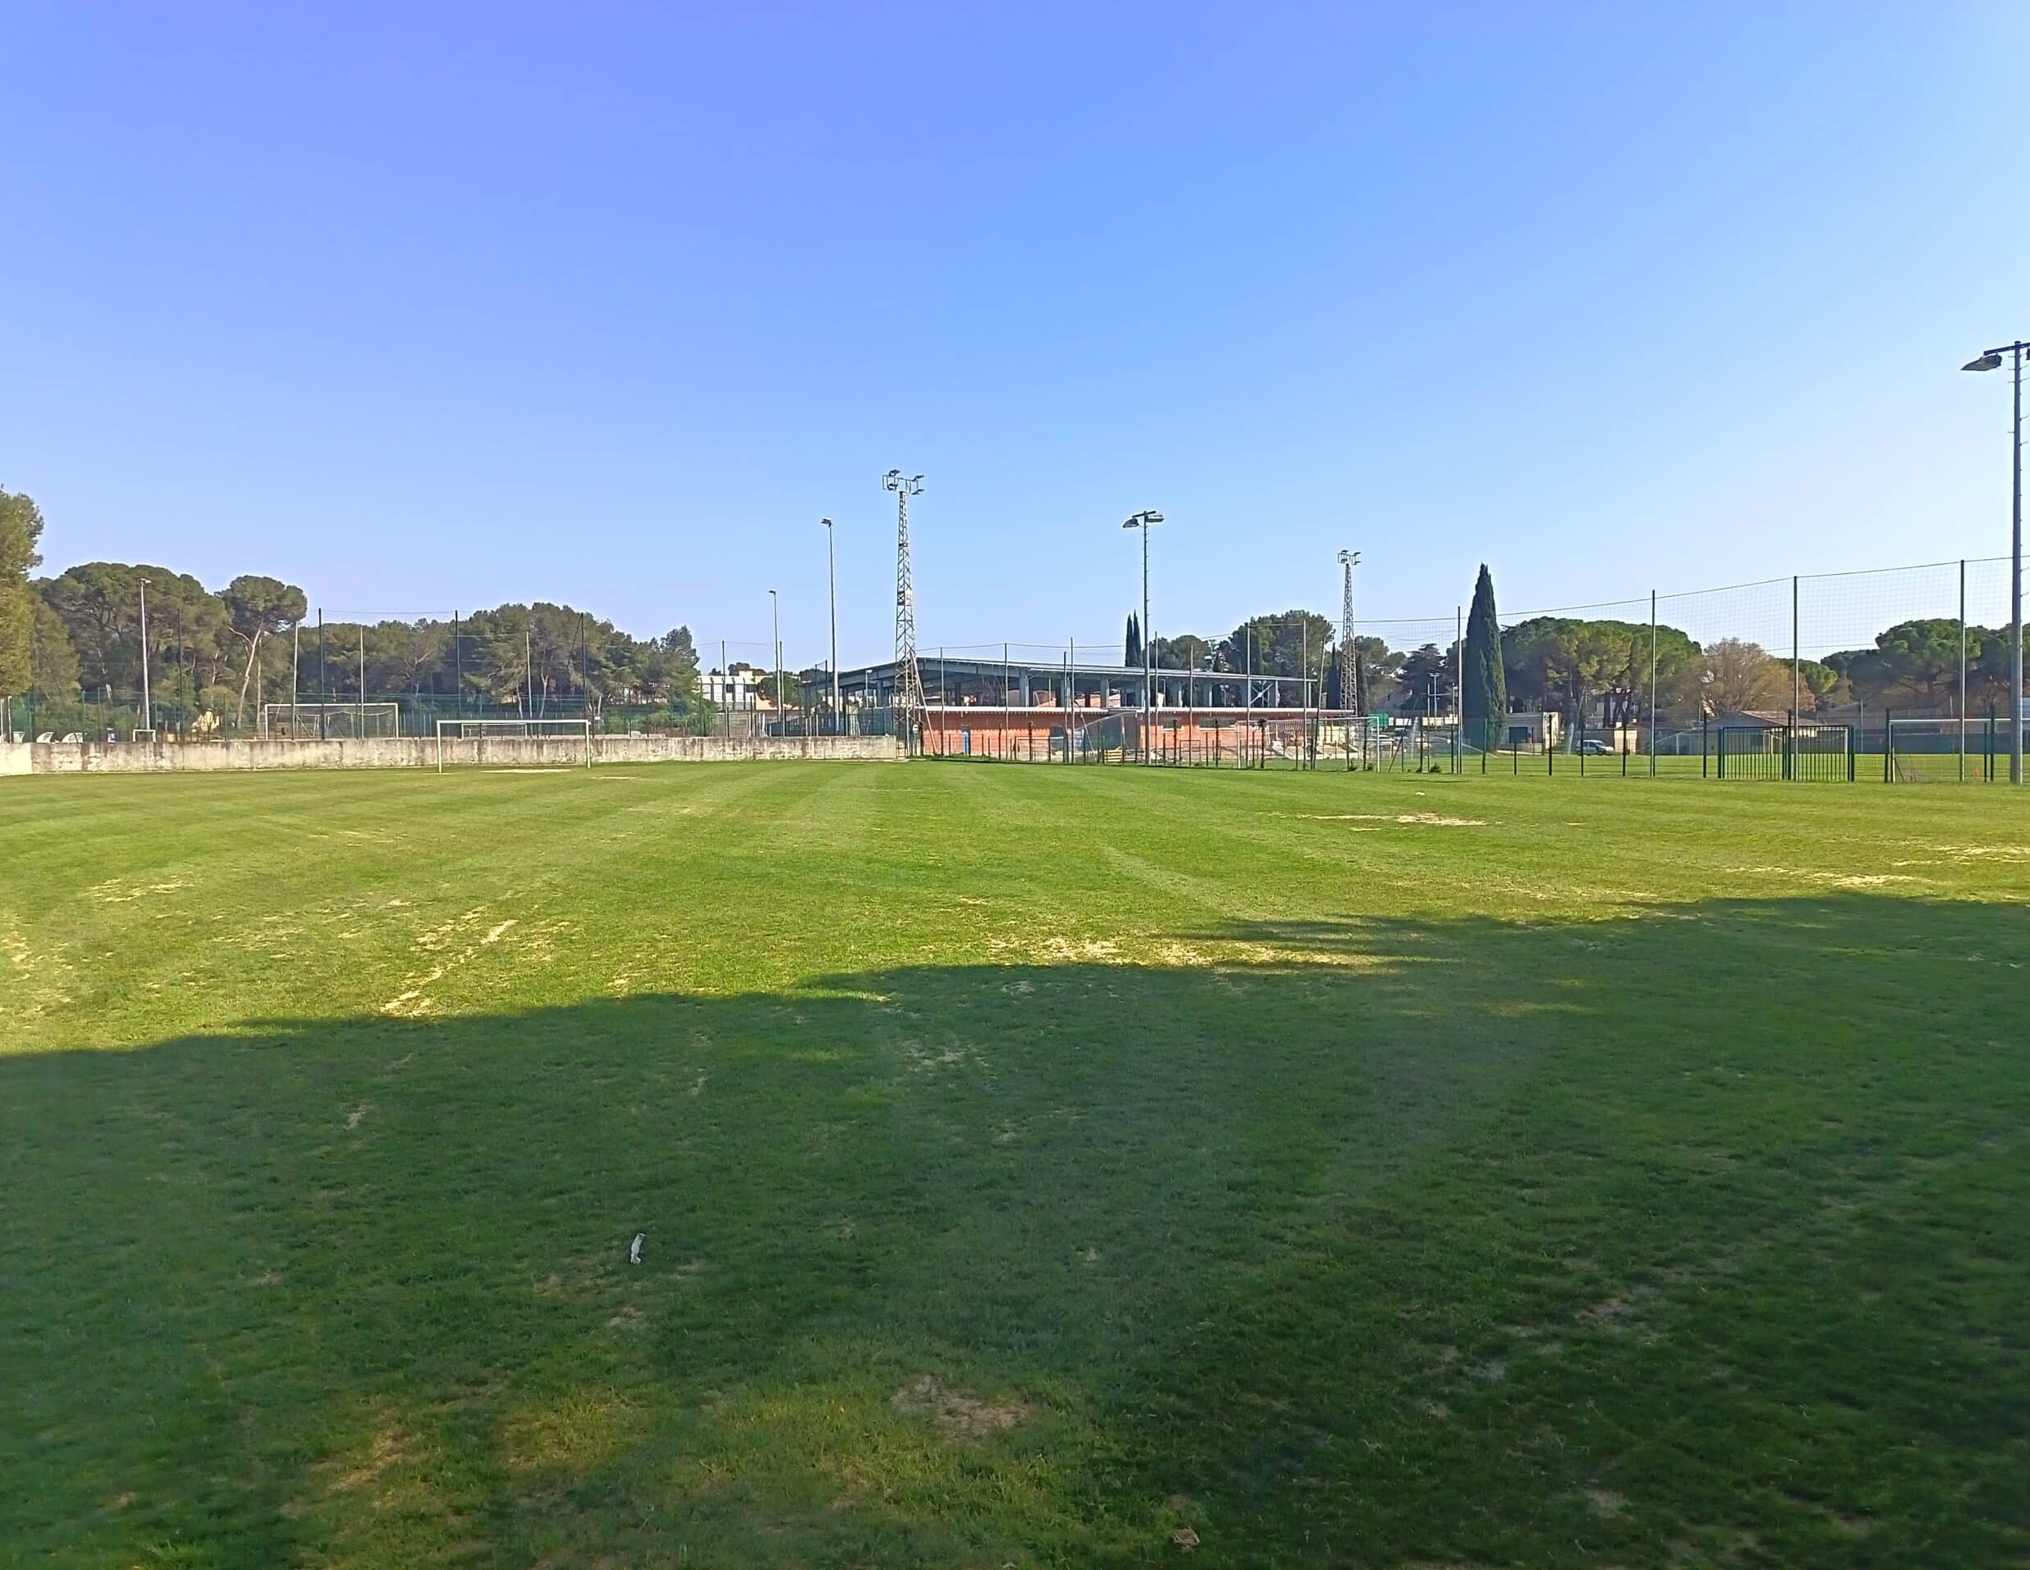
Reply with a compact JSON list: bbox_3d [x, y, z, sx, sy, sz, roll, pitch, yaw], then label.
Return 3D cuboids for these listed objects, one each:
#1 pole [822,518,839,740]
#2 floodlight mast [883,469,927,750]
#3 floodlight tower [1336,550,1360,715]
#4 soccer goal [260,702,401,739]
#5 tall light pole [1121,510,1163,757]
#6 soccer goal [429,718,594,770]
[{"bbox_3d":[-11.828,-10.223,95.000,0.800,14.400,0.350,-1,2,-21],"label":"pole"},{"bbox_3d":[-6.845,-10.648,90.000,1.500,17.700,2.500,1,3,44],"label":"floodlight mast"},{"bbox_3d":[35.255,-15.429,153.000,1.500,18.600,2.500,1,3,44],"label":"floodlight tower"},{"bbox_3d":[-41.934,-3.641,88.831,7.500,2.500,2.000,-2,2,-34],"label":"soccer goal"},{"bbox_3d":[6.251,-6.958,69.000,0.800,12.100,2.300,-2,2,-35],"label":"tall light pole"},{"bbox_3d":[-25.125,-1.952,72.800,7.500,2.520,0.200,-2,2,-34],"label":"soccer goal"}]

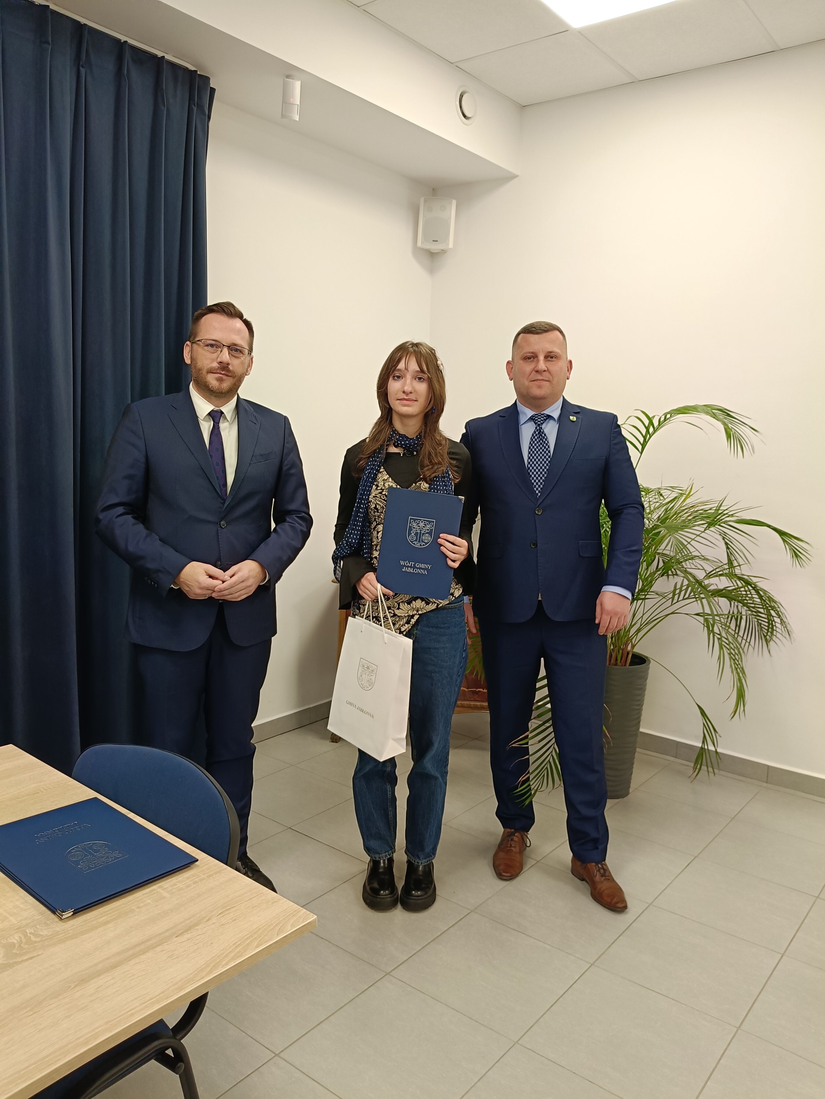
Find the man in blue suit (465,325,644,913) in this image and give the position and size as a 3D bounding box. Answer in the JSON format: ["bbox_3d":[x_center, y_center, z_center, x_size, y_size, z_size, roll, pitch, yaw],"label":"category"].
[{"bbox_3d":[0.433,0.189,2.687,0.590,1.800,0.400,4,8,12],"label":"man in blue suit"}]

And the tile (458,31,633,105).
[{"bbox_3d":[0.589,-2.097,3.611,0.600,0.020,0.600,8,10,38],"label":"tile"}]

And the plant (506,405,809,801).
[{"bbox_3d":[0.888,0.226,3.275,1.200,1.600,1.100,2,8,0],"label":"plant"}]

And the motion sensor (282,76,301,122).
[{"bbox_3d":[-0.443,-1.644,3.017,0.063,0.133,0.047,0,36,-14],"label":"motion sensor"}]

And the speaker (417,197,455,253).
[{"bbox_3d":[0.117,-1.675,4.224,0.180,0.235,0.165,1,28,-6],"label":"speaker"}]

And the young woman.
[{"bbox_3d":[-0.038,0.239,2.545,0.440,1.705,0.380,2,8,0],"label":"young woman"}]

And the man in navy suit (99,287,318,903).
[{"bbox_3d":[-0.641,0.162,2.577,0.640,1.810,0.440,-2,8,-25],"label":"man in navy suit"}]

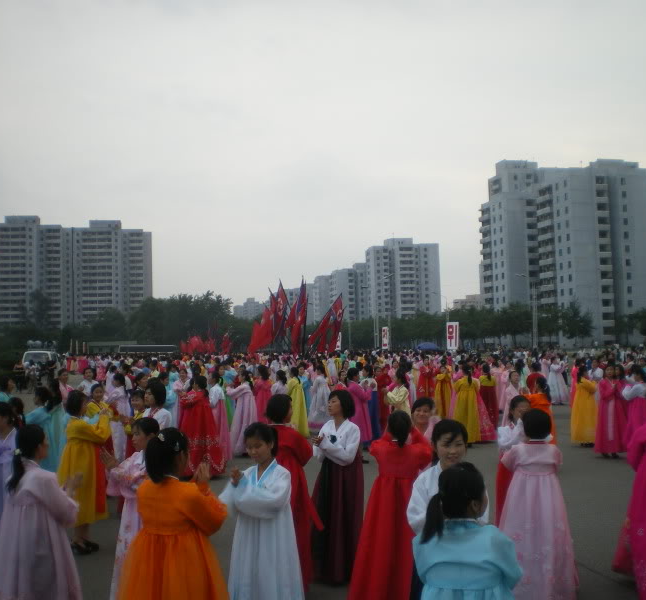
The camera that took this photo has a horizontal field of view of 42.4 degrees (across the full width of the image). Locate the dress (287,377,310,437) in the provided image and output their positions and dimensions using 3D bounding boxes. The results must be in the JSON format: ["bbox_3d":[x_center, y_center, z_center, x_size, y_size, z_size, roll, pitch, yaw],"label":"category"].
[{"bbox_3d":[-0.580,2.352,18.200,0.580,1.310,0.540,1,-4,-30],"label":"dress"}]

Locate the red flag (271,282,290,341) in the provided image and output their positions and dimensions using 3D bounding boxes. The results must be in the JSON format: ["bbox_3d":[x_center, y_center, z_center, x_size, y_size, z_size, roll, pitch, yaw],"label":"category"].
[{"bbox_3d":[-2.145,0.631,42.000,0.950,3.000,0.500,-1,-3,-6],"label":"red flag"}]

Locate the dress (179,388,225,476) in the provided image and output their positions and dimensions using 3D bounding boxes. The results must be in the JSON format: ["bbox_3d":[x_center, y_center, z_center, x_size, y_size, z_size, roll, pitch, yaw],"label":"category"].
[{"bbox_3d":[-1.928,2.118,13.200,0.720,1.380,0.650,-3,-4,17],"label":"dress"}]

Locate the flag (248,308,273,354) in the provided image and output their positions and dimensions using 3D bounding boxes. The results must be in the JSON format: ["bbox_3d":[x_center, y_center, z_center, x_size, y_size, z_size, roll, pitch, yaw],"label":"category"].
[{"bbox_3d":[-3.005,1.466,40.000,1.250,2.300,0.600,-1,-3,0],"label":"flag"}]

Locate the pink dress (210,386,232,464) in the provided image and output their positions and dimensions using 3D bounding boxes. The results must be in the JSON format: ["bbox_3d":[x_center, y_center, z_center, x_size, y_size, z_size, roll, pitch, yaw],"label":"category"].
[{"bbox_3d":[-1.846,2.182,14.700,0.550,1.360,0.580,-2,-3,3],"label":"pink dress"}]

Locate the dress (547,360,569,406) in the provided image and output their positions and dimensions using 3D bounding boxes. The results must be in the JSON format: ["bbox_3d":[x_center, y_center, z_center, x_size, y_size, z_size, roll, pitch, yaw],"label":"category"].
[{"bbox_3d":[7.739,2.750,27.400,0.660,1.320,0.580,-1,-3,-6],"label":"dress"}]

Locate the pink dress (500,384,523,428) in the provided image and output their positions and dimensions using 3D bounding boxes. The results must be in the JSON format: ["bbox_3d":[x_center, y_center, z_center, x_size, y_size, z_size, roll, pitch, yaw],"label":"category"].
[{"bbox_3d":[3.228,2.037,14.100,0.500,1.240,0.520,-5,-5,45],"label":"pink dress"}]

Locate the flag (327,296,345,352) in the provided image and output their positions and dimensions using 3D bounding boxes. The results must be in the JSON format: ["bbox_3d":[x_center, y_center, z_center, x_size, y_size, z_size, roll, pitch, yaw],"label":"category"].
[{"bbox_3d":[0.730,1.306,45.000,1.100,3.050,0.700,0,-3,-18],"label":"flag"}]

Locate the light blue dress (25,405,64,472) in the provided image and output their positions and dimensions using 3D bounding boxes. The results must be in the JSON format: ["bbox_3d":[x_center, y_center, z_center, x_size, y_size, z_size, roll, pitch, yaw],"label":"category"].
[{"bbox_3d":[-3.133,1.898,9.600,0.600,1.320,0.560,-2,-3,12],"label":"light blue dress"}]

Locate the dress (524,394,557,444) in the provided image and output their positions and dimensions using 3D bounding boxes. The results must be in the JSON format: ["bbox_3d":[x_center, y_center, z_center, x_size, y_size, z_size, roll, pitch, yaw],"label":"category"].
[{"bbox_3d":[3.335,1.999,12.700,0.550,1.170,0.520,-5,-5,45],"label":"dress"}]

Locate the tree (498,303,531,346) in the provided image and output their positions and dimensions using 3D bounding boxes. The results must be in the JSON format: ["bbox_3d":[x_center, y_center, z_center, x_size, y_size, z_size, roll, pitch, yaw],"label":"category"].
[{"bbox_3d":[27.850,4.273,121.000,5.000,8.000,5.000,-1,-3,0],"label":"tree"}]

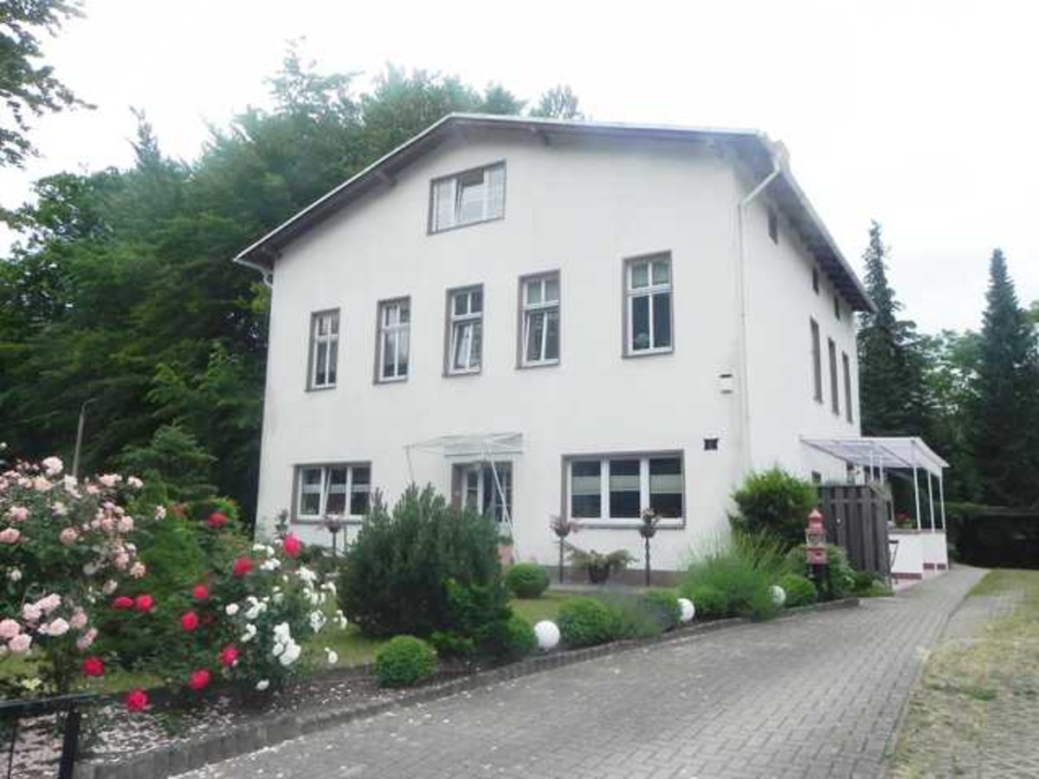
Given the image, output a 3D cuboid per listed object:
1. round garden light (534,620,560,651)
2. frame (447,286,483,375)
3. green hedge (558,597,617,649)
[{"bbox_3d":[0.255,2.276,7.236,0.261,0.261,0.261,1,-10,0],"label":"round garden light"},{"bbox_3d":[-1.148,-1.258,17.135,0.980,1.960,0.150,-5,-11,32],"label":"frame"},{"bbox_3d":[0.763,2.577,8.650,0.680,0.550,0.650,1,-10,0],"label":"green hedge"}]

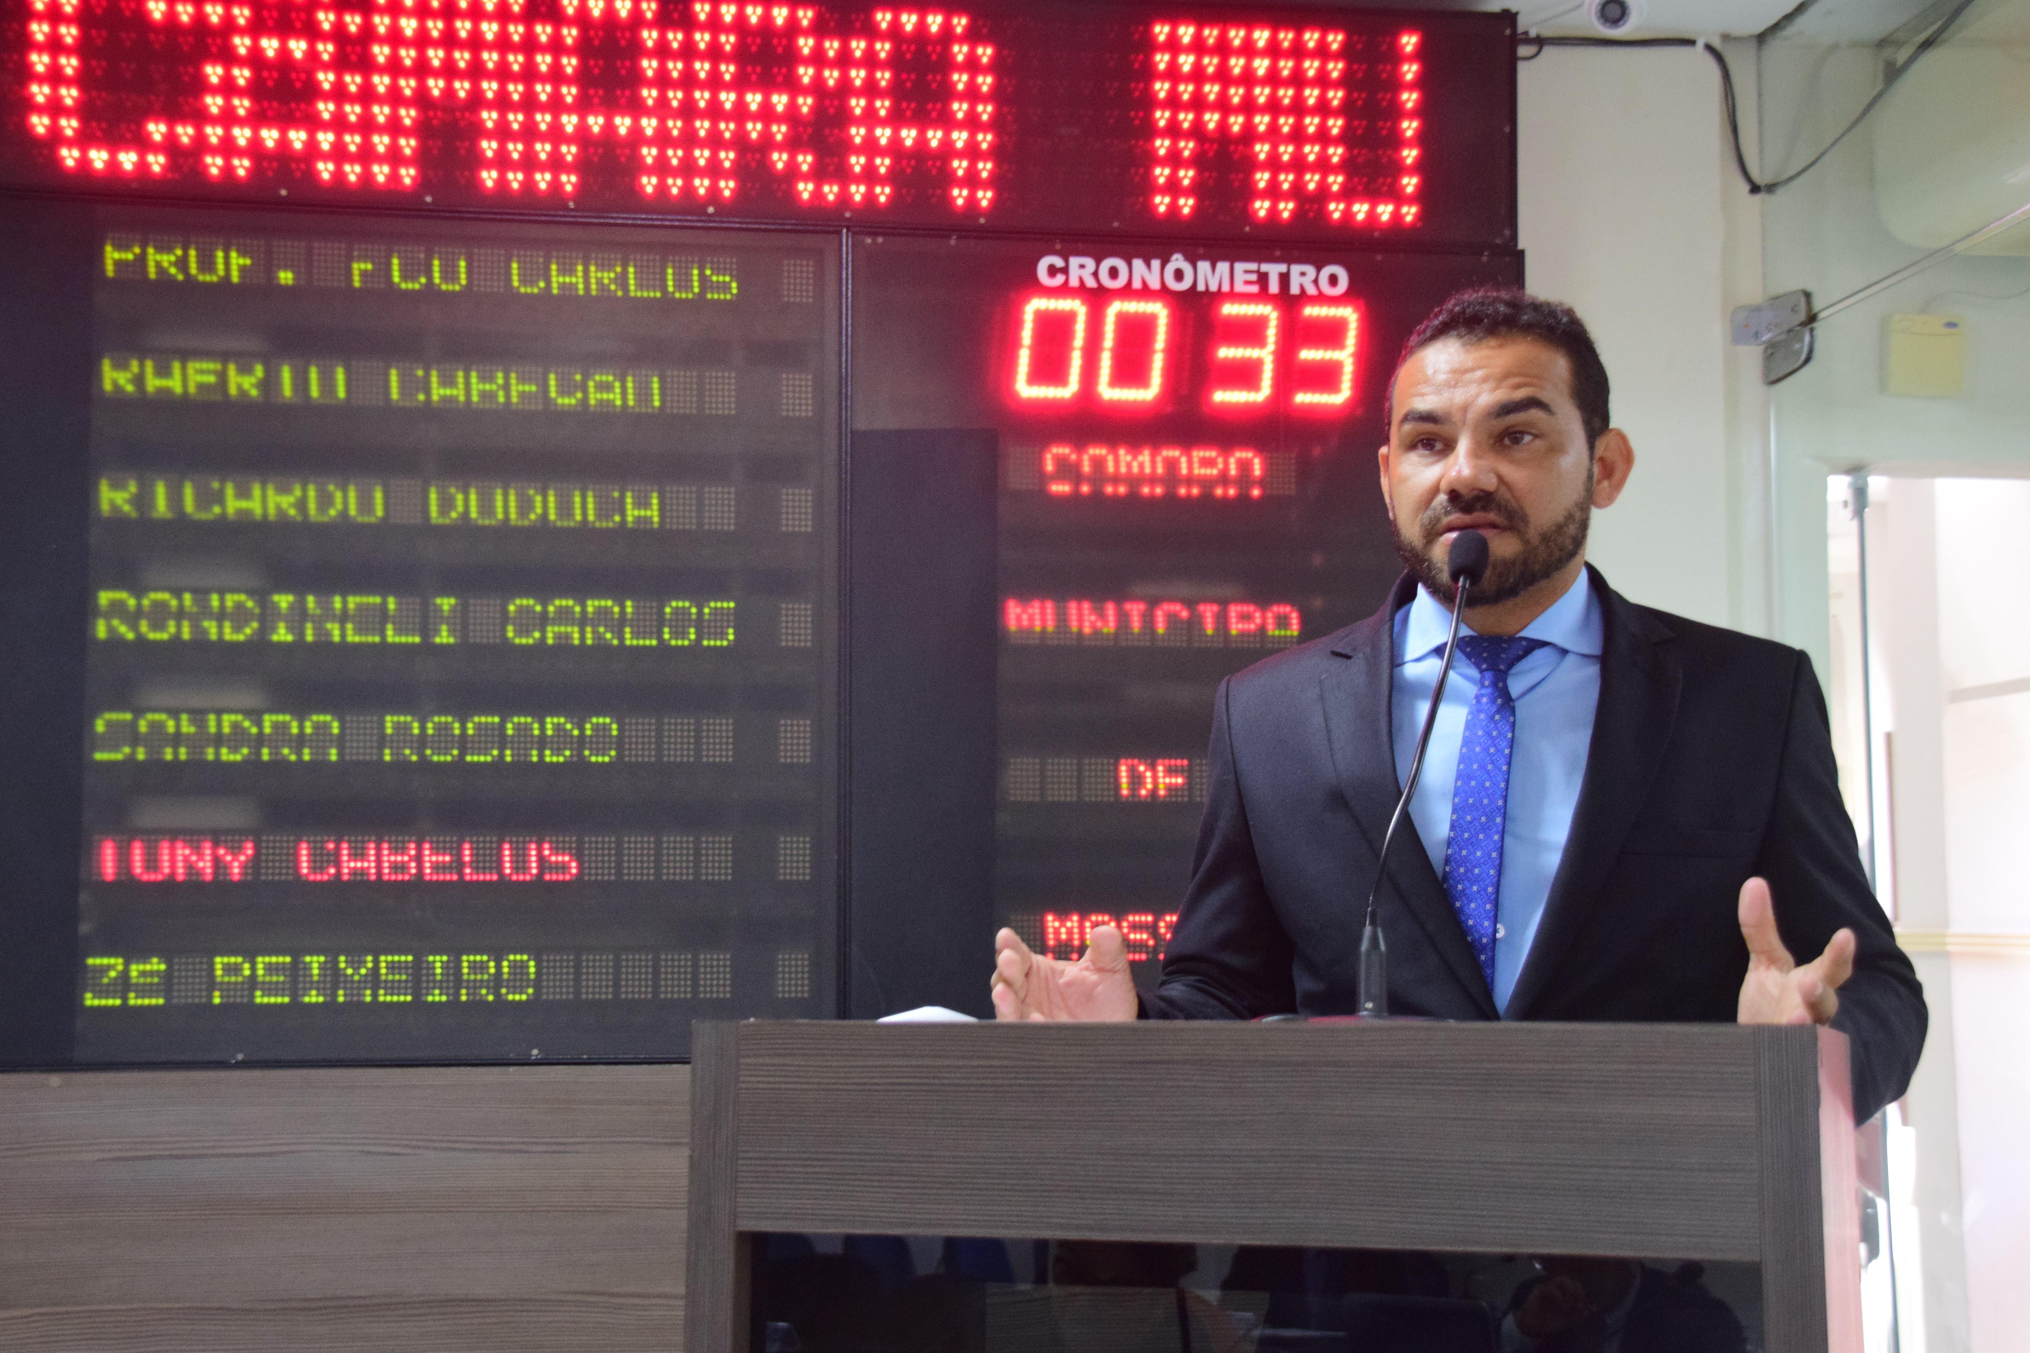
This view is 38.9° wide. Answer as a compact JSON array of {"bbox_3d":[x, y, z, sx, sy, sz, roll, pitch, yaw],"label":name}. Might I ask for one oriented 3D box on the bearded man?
[{"bbox_3d":[0.345,0.580,2.000,0.660,1.740,0.480,-1,-5,17],"label":"bearded man"}]

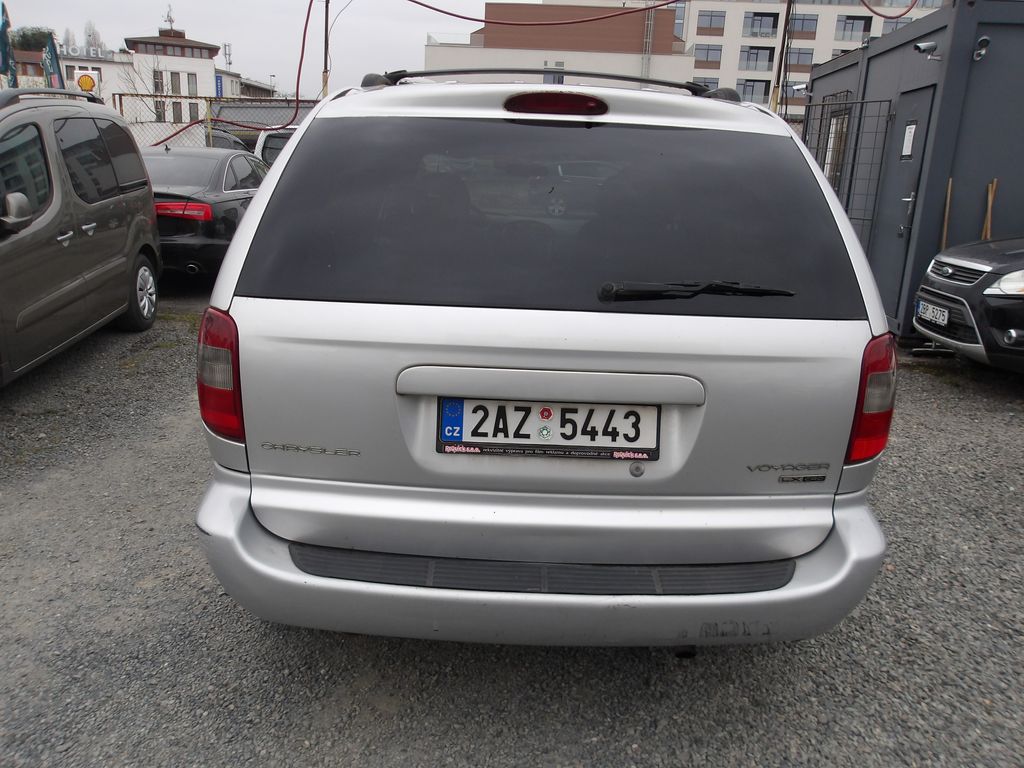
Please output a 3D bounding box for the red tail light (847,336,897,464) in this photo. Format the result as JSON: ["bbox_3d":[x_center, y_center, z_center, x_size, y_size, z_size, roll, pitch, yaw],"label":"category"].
[{"bbox_3d":[0.913,0.035,2.030,0.165,0.340,0.190,3,9,-2],"label":"red tail light"}]

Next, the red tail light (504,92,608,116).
[{"bbox_3d":[0.125,-0.720,2.057,0.270,0.062,0.050,3,-5,-2],"label":"red tail light"}]

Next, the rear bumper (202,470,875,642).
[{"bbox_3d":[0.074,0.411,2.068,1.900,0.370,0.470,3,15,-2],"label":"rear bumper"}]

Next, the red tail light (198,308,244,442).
[{"bbox_3d":[-0.725,-0.037,1.980,0.165,0.340,0.190,3,9,-2],"label":"red tail light"}]

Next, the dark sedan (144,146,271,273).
[{"bbox_3d":[-3.942,-2.203,10.049,1.880,1.455,4.900,2,15,-4],"label":"dark sedan"}]

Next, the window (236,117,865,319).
[{"bbox_3d":[0.114,-0.436,2.008,1.520,0.510,0.130,3,-17,-2],"label":"window"}]

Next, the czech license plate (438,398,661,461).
[{"bbox_3d":[0.092,0.110,1.931,0.535,0.130,0.020,3,11,-2],"label":"czech license plate"}]

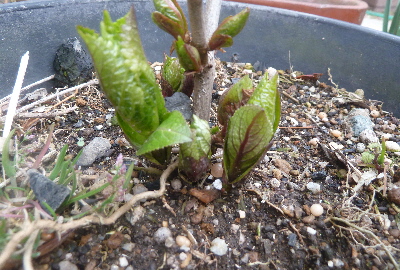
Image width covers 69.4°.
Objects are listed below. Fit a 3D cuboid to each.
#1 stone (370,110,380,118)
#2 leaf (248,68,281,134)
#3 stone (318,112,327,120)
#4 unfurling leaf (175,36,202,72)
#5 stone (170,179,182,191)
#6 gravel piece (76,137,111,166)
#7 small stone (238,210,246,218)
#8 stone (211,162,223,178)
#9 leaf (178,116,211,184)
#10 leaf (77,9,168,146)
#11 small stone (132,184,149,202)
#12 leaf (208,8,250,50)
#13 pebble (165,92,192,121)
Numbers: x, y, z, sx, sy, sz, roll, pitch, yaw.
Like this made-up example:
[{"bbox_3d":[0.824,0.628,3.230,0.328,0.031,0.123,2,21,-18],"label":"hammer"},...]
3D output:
[{"bbox_3d":[0.116,-0.014,0.190,0.007,0.004,0.005,5,34,0],"label":"stone"},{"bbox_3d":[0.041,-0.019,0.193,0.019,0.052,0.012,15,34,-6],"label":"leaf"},{"bbox_3d":[0.125,-0.020,0.294,0.008,0.006,0.007,7,34,0],"label":"stone"},{"bbox_3d":[-0.005,-0.036,0.128,0.009,0.015,0.008,-25,15,5],"label":"unfurling leaf"},{"bbox_3d":[-0.010,0.021,0.122,0.005,0.004,0.004,5,34,0],"label":"stone"},{"bbox_3d":[-0.076,0.012,0.208,0.024,0.009,0.012,-19,42,-33],"label":"gravel piece"},{"bbox_3d":[0.016,0.031,0.112,0.003,0.002,0.003,5,34,0],"label":"small stone"},{"bbox_3d":[0.008,0.016,0.131,0.006,0.005,0.006,5,34,0],"label":"stone"},{"bbox_3d":[-0.003,0.009,0.189,0.019,0.045,0.016,7,34,0],"label":"leaf"},{"bbox_3d":[-0.031,-0.023,0.117,0.025,0.053,0.019,-17,21,-11],"label":"leaf"},{"bbox_3d":[-0.024,0.023,0.116,0.006,0.006,0.006,5,34,0],"label":"small stone"},{"bbox_3d":[0.021,-0.075,0.203,0.015,0.036,0.013,43,27,-22],"label":"leaf"},{"bbox_3d":[-0.019,-0.024,0.254,0.026,0.023,0.020,7,34,0],"label":"pebble"}]

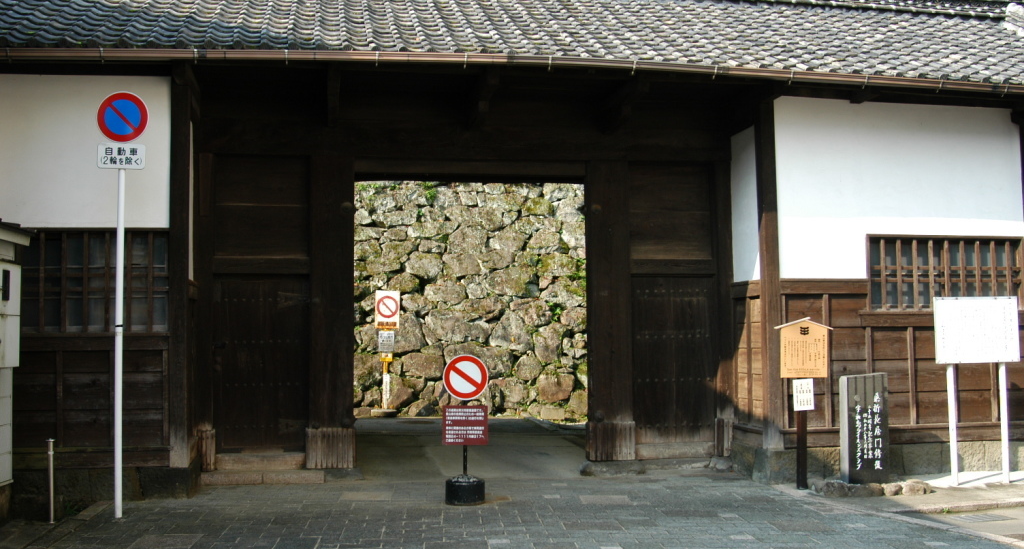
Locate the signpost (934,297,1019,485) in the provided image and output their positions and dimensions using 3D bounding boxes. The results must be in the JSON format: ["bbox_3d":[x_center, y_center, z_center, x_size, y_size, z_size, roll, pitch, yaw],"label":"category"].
[{"bbox_3d":[4.679,1.166,10.295,0.893,1.887,0.103,0,-3,-9],"label":"signpost"}]

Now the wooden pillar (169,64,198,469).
[{"bbox_3d":[-3.225,-0.060,9.968,0.176,3.844,0.176,0,-3,-9],"label":"wooden pillar"}]

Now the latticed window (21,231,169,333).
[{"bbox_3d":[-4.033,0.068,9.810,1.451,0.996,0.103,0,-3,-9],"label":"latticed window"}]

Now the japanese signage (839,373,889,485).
[{"bbox_3d":[3.515,1.552,10.236,0.417,1.092,0.186,0,-3,-9],"label":"japanese signage"}]

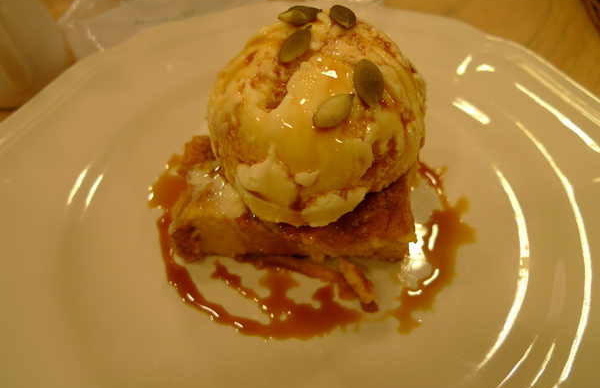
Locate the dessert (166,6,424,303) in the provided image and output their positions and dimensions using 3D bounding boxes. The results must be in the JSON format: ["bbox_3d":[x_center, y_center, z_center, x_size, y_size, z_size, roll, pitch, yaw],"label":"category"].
[{"bbox_3d":[-0.005,-0.017,0.146,0.094,0.083,0.073,-1,53,4],"label":"dessert"}]

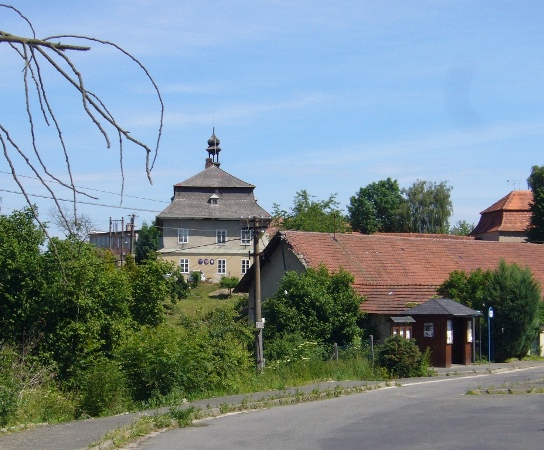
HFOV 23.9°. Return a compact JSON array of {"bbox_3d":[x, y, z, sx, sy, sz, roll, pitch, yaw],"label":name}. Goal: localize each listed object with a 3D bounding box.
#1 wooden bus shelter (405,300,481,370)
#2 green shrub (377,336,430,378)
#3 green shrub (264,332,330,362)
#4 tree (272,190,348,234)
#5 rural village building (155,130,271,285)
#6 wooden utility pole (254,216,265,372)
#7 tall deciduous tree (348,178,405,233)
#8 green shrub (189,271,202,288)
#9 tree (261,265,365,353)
[{"bbox_3d":[7.777,4.900,58.425,2.350,3.080,4.400,-2,-5,25],"label":"wooden bus shelter"},{"bbox_3d":[5.153,5.191,50.258,2.120,1.640,1.900,0,-4,0],"label":"green shrub"},{"bbox_3d":[1.118,5.416,56.257,2.890,1.400,2.000,0,-4,0],"label":"green shrub"},{"bbox_3d":[3.280,1.486,112.179,6.470,9.400,6.000,0,-4,0],"label":"tree"},{"bbox_3d":[-6.962,-1.820,154.492,13.100,17.900,13.500,0,-4,-5],"label":"rural village building"},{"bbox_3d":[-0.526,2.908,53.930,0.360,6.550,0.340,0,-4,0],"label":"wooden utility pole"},{"bbox_3d":[11.593,1.069,142.285,6.210,12.520,6.200,0,-4,0],"label":"tall deciduous tree"},{"bbox_3d":[-7.392,5.290,123.938,1.350,1.790,1.400,0,-4,0],"label":"green shrub"},{"bbox_3d":[2.001,4.238,61.855,4.920,4.670,4.400,0,-4,0],"label":"tree"}]

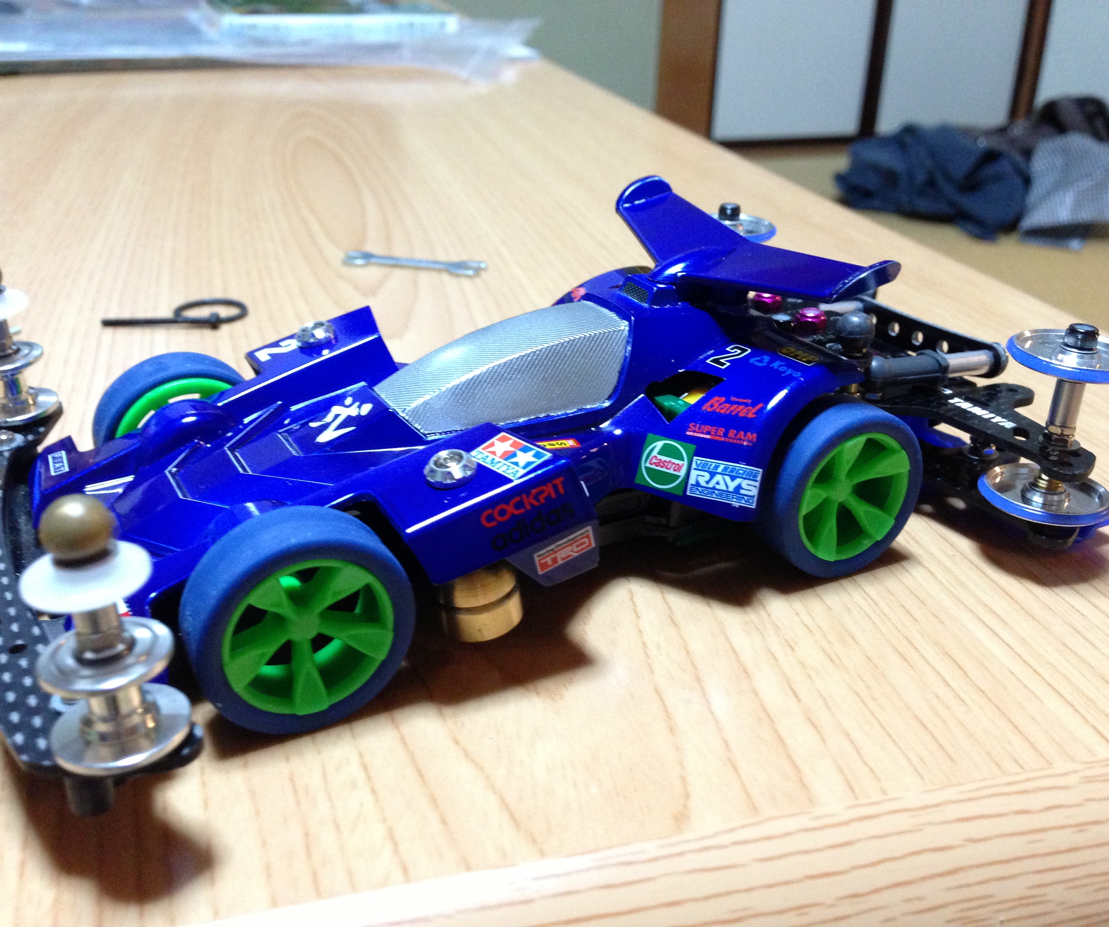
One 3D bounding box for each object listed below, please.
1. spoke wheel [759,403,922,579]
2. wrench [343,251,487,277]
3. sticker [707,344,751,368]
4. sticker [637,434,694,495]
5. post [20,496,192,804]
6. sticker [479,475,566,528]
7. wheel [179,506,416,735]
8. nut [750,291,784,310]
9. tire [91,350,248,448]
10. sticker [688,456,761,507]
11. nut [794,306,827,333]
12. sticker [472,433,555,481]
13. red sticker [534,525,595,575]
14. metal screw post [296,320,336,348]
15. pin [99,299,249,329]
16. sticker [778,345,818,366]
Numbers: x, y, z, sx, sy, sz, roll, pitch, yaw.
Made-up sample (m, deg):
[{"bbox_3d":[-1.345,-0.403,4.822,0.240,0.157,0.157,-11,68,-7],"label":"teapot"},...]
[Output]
[{"bbox_3d":[0.041,0.004,0.171,0.026,0.026,0.009,-12,28,-25],"label":"spoke wheel"},{"bbox_3d":[-0.040,-0.055,0.322,0.041,0.001,0.009,7,26,13],"label":"wrench"},{"bbox_3d":[0.025,-0.015,0.170,0.005,0.001,0.004,-37,44,-15],"label":"sticker"},{"bbox_3d":[0.016,0.000,0.168,0.007,0.007,0.001,15,3,3],"label":"sticker"},{"bbox_3d":[-0.043,0.019,0.110,0.014,0.035,0.013,-15,27,-25],"label":"post"},{"bbox_3d":[-0.004,0.005,0.142,0.011,0.003,0.001,-23,31,-18],"label":"sticker"},{"bbox_3d":[-0.030,0.018,0.138,0.025,0.025,0.009,-12,27,-26],"label":"wheel"},{"bbox_3d":[0.036,-0.028,0.202,0.005,0.003,0.005,-12,27,-26],"label":"nut"},{"bbox_3d":[-0.059,-0.004,0.187,0.026,0.026,0.009,-12,28,-25],"label":"tire"},{"bbox_3d":[0.024,0.003,0.167,0.010,0.006,0.001,11,3,4],"label":"sticker"},{"bbox_3d":[0.042,-0.023,0.192,0.005,0.003,0.005,-12,28,-25],"label":"nut"},{"bbox_3d":[-0.006,-0.001,0.145,0.006,0.001,0.009,-35,44,-30],"label":"sticker"},{"bbox_3d":[0.001,0.011,0.148,0.008,0.003,0.001,-25,32,-17],"label":"red sticker"},{"bbox_3d":[-0.039,-0.021,0.189,0.006,0.003,0.006,-25,29,-20],"label":"metal screw post"},{"bbox_3d":[-0.092,-0.036,0.284,0.032,0.003,0.018,0,25,-1],"label":"pin"},{"bbox_3d":[0.035,-0.016,0.169,0.003,0.001,0.006,-35,43,-28],"label":"sticker"}]

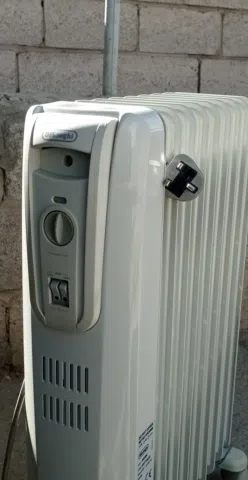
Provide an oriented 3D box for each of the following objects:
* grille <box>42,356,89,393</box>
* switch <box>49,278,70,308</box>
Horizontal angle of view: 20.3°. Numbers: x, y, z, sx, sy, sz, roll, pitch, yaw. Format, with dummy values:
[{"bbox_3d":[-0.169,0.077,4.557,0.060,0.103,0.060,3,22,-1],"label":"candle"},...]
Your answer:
[{"bbox_3d":[-0.060,0.141,0.718,0.054,0.029,0.005,9,16,24],"label":"grille"},{"bbox_3d":[-0.064,0.053,0.687,0.021,0.028,0.009,9,16,24],"label":"switch"}]

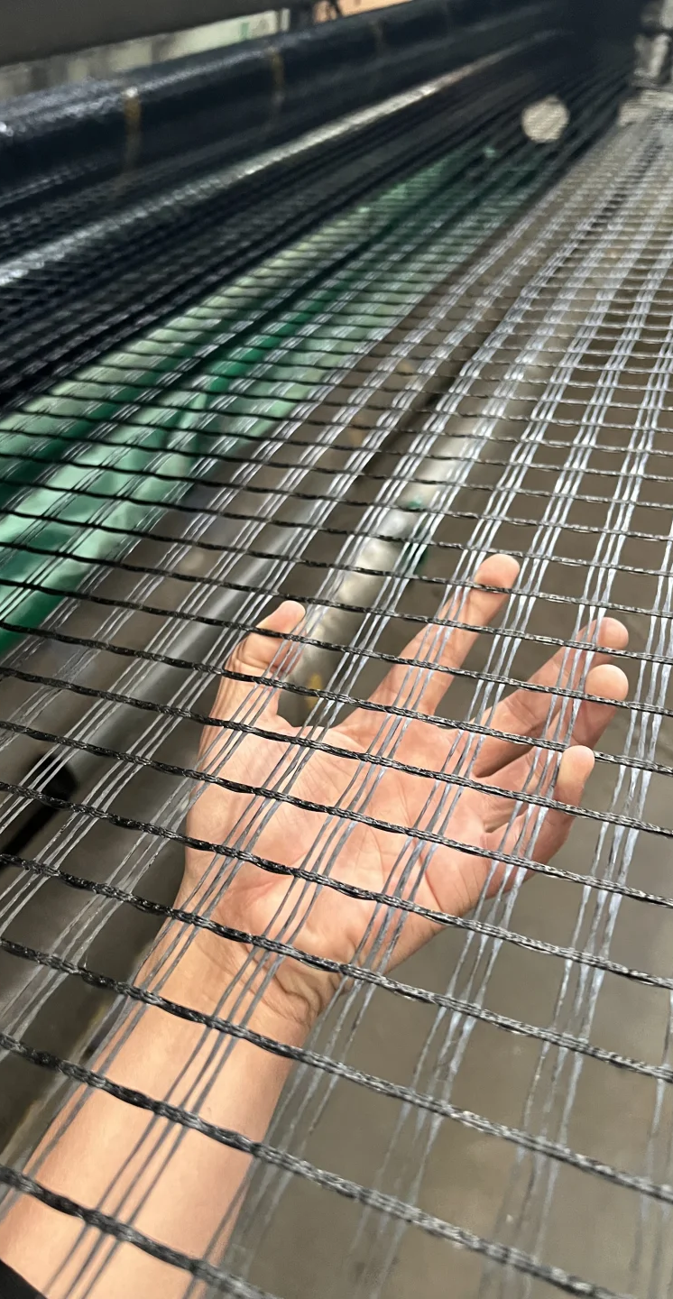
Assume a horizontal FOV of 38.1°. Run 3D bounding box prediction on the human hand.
[{"bbox_3d":[0.018,0.039,0.343,0.130,0.057,0.198,20,55,31],"label":"human hand"}]

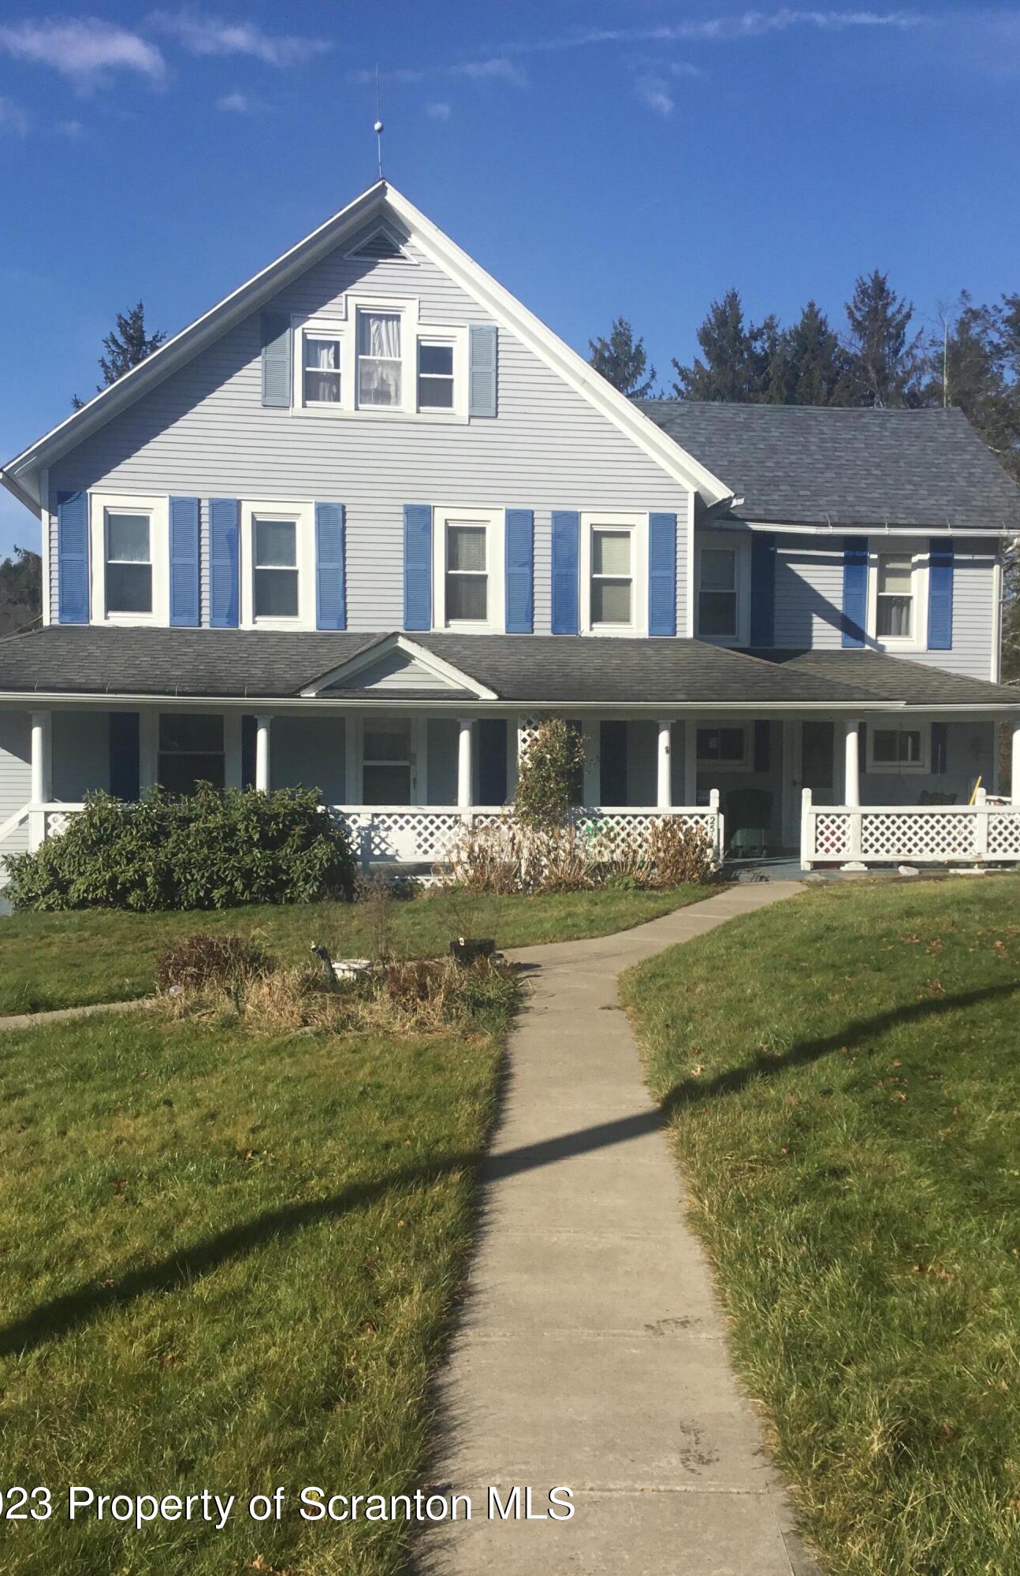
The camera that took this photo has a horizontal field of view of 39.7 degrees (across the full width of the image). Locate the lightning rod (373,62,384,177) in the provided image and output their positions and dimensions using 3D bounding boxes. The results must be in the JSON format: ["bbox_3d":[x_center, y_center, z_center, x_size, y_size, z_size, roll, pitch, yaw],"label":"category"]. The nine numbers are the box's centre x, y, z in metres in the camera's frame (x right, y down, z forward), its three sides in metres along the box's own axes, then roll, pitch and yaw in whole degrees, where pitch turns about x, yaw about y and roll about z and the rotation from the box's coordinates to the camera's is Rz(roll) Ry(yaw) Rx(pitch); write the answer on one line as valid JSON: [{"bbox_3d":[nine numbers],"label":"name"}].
[{"bbox_3d":[-1.732,-8.792,18.757,0.120,1.641,0.120,-2,2,-9],"label":"lightning rod"}]

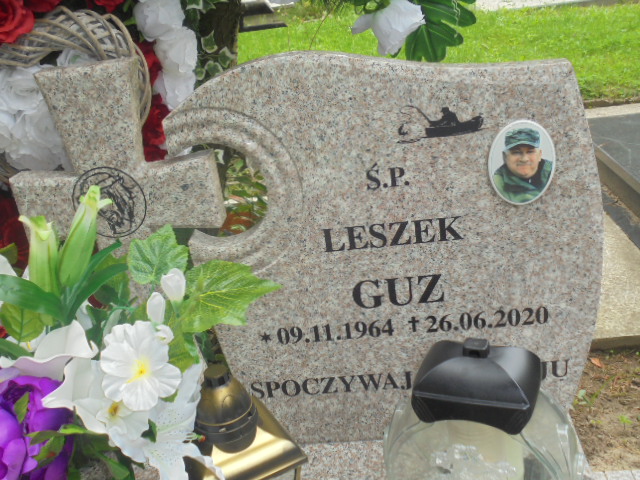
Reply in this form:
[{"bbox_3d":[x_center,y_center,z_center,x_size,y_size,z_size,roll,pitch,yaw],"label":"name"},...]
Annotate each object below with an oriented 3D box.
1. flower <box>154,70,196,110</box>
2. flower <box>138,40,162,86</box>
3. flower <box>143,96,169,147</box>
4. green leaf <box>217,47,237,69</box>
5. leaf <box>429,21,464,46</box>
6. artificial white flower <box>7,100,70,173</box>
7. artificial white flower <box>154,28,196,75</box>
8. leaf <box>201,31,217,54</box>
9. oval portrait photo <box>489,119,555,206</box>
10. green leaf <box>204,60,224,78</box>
[{"bbox_3d":[-0.246,-0.254,1.204,0.073,0.075,0.065,-5,21,6],"label":"flower"},{"bbox_3d":[-0.296,-0.305,1.214,0.058,0.078,0.060,-5,21,6],"label":"flower"},{"bbox_3d":[-0.286,-0.206,1.214,0.065,0.085,0.065,-5,21,6],"label":"flower"},{"bbox_3d":[-0.168,-0.329,1.265,0.034,0.039,0.015,-5,21,6],"label":"green leaf"},{"bbox_3d":[0.208,-0.342,1.163,0.060,0.044,0.025,-5,21,6],"label":"leaf"},{"bbox_3d":[-0.482,-0.176,1.204,0.112,0.112,0.085,-5,21,6],"label":"artificial white flower"},{"bbox_3d":[-0.243,-0.319,1.183,0.072,0.079,0.068,-5,21,6],"label":"artificial white flower"},{"bbox_3d":[-0.200,-0.355,1.265,0.029,0.042,0.015,-5,21,6],"label":"leaf"},{"bbox_3d":[0.288,-0.109,0.998,0.093,0.122,0.010,-5,15,6],"label":"oval portrait photo"},{"bbox_3d":[-0.191,-0.306,1.265,0.034,0.034,0.015,-5,21,6],"label":"green leaf"}]

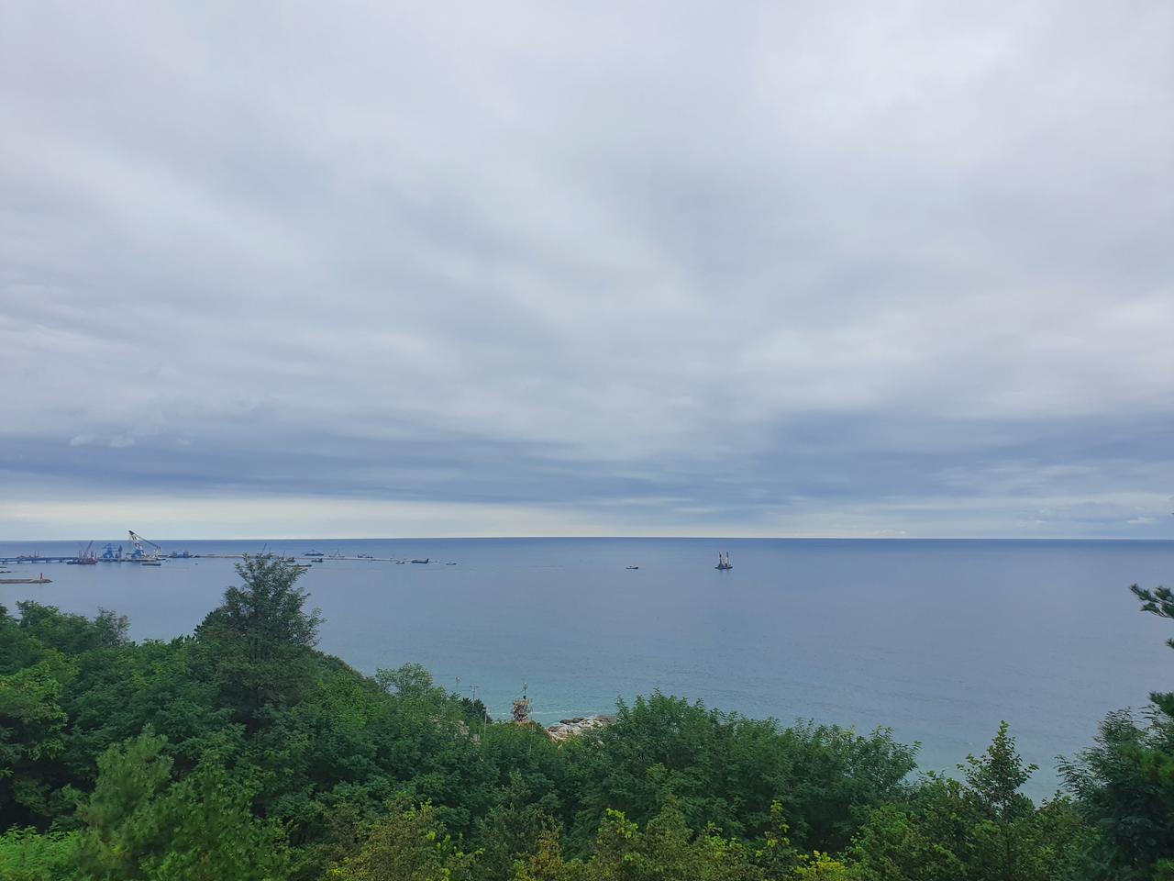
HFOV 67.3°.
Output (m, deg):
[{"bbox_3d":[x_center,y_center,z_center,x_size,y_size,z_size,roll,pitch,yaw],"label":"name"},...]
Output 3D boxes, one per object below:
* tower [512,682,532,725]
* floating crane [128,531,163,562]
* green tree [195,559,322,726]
[{"bbox_3d":[-15.546,62.956,212.000,4.200,9.600,4.100,1,-6,-6],"label":"tower"},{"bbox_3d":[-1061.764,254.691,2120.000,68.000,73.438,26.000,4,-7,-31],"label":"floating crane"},{"bbox_3d":[-20.452,12.557,55.000,7.600,10.600,7.400,2,-7,-20],"label":"green tree"}]

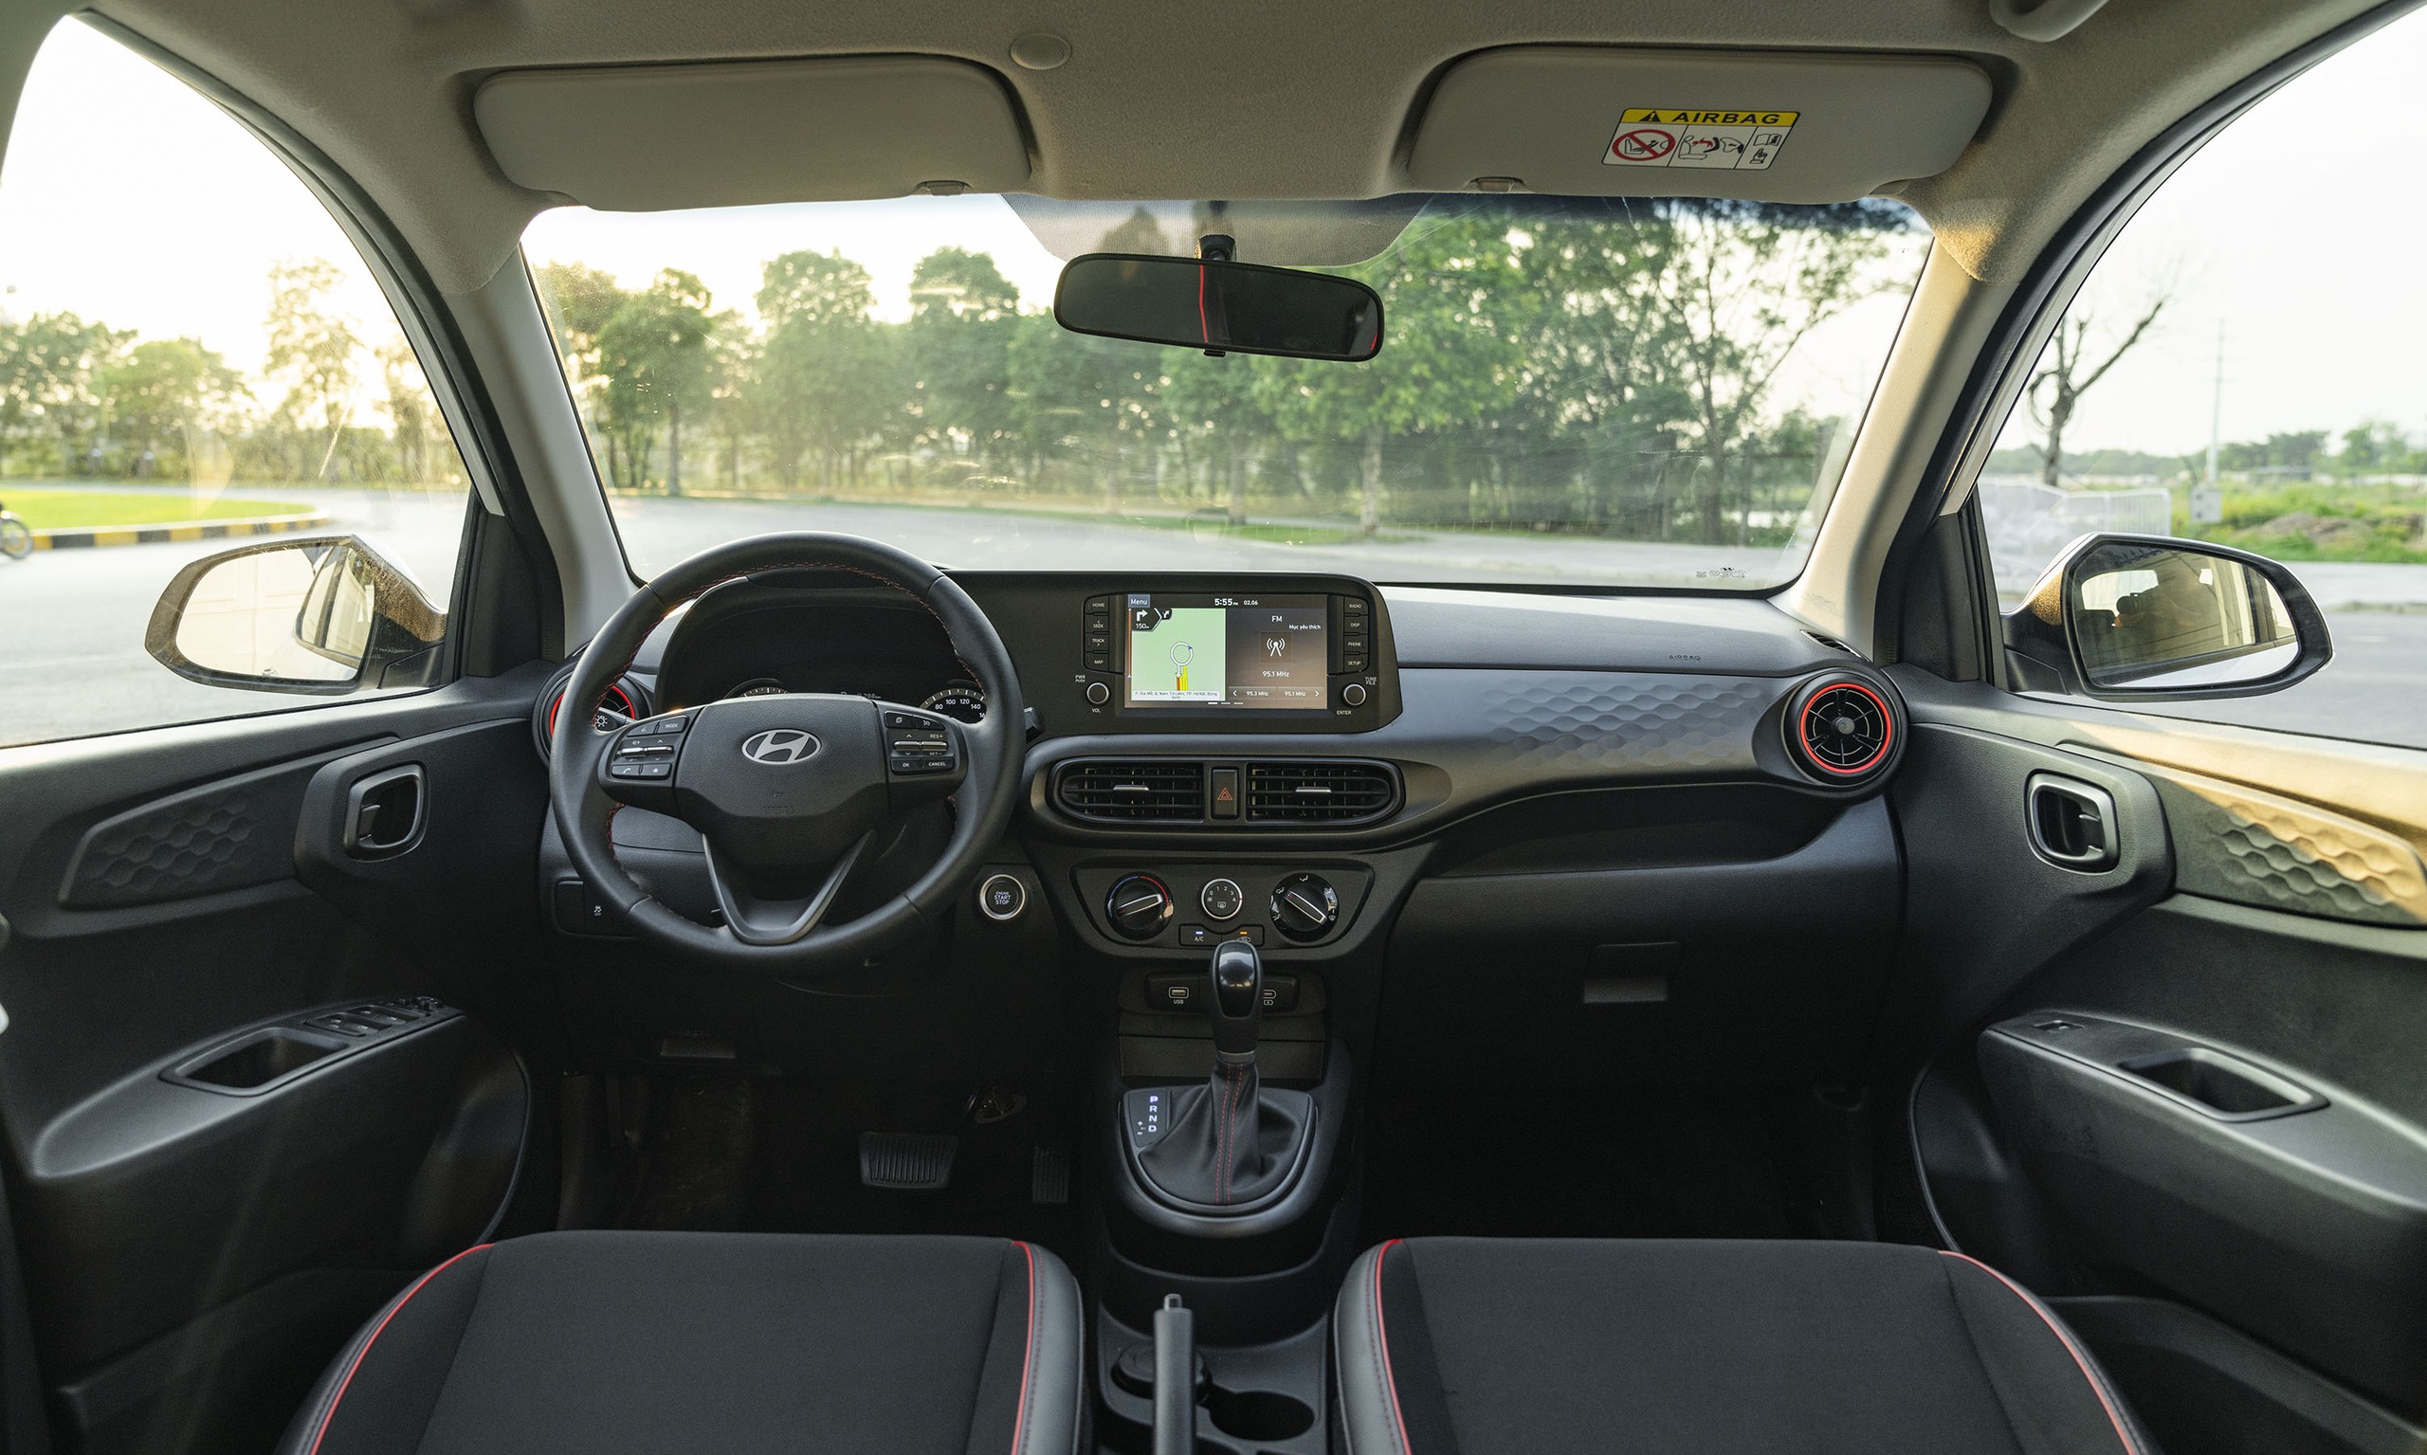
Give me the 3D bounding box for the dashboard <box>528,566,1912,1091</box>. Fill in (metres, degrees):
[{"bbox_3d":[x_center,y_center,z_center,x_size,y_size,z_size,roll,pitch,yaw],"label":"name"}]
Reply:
[{"bbox_3d":[0.006,0.072,1.629,1.270,0.450,0.420,0,9,0],"label":"dashboard"}]

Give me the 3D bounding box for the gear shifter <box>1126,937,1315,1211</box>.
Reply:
[{"bbox_3d":[0.006,0.265,1.340,0.148,0.180,0.165,0,9,0],"label":"gear shifter"}]

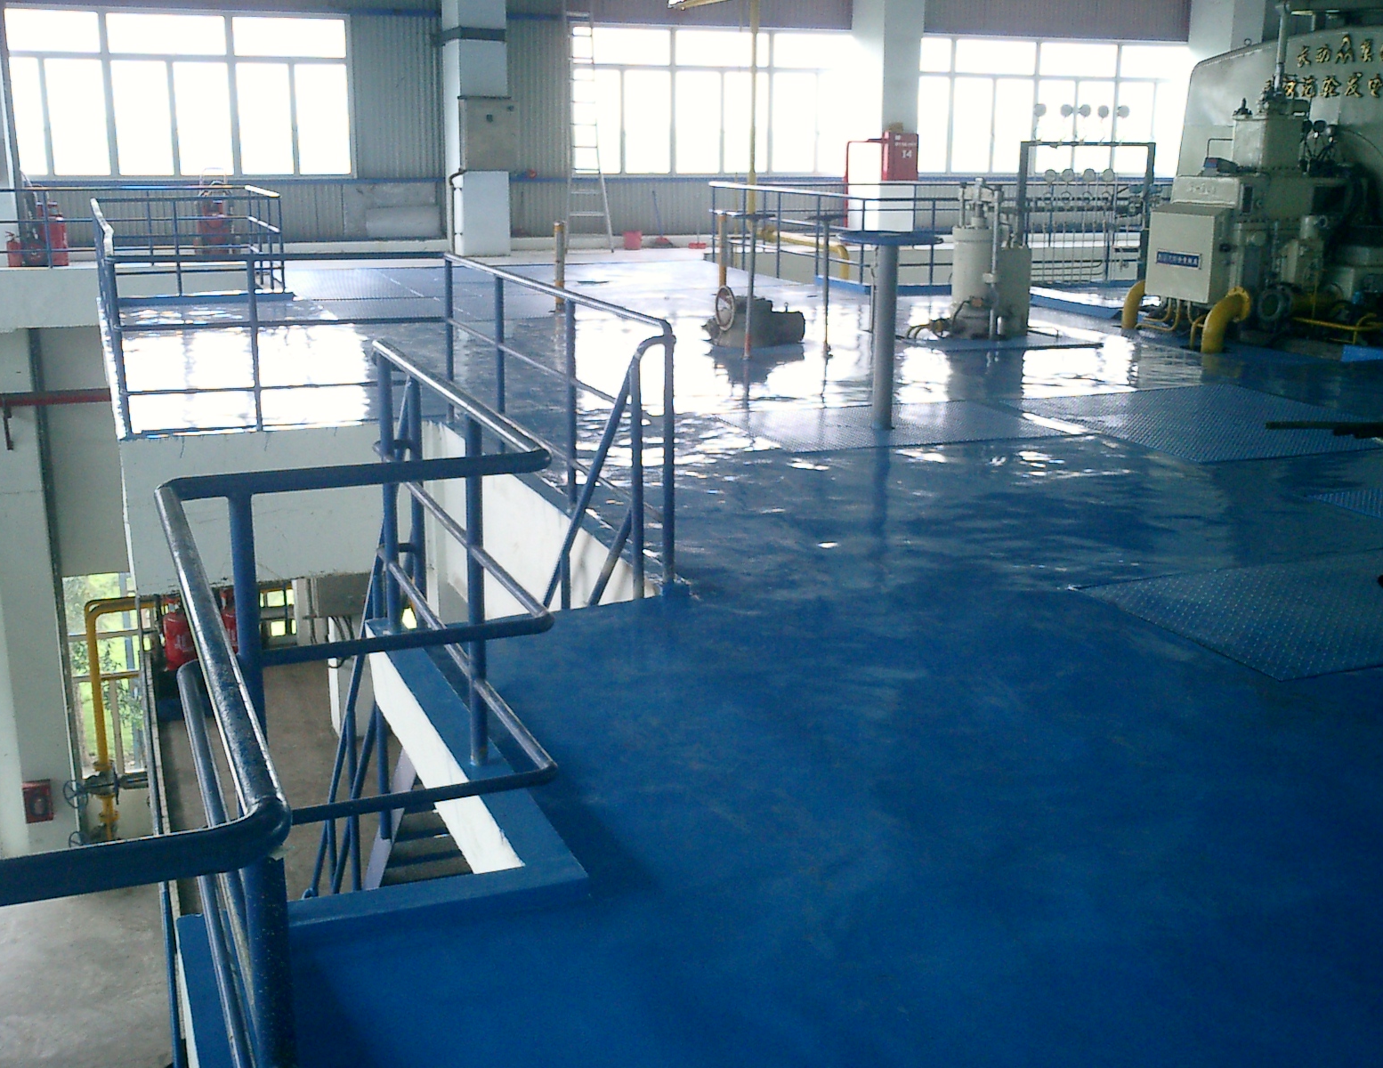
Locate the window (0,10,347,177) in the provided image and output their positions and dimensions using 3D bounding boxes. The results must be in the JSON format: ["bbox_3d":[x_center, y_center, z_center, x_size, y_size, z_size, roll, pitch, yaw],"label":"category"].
[{"bbox_3d":[-6.639,-5.752,19.510,4.400,2.104,0.128,-5,16,-22],"label":"window"}]

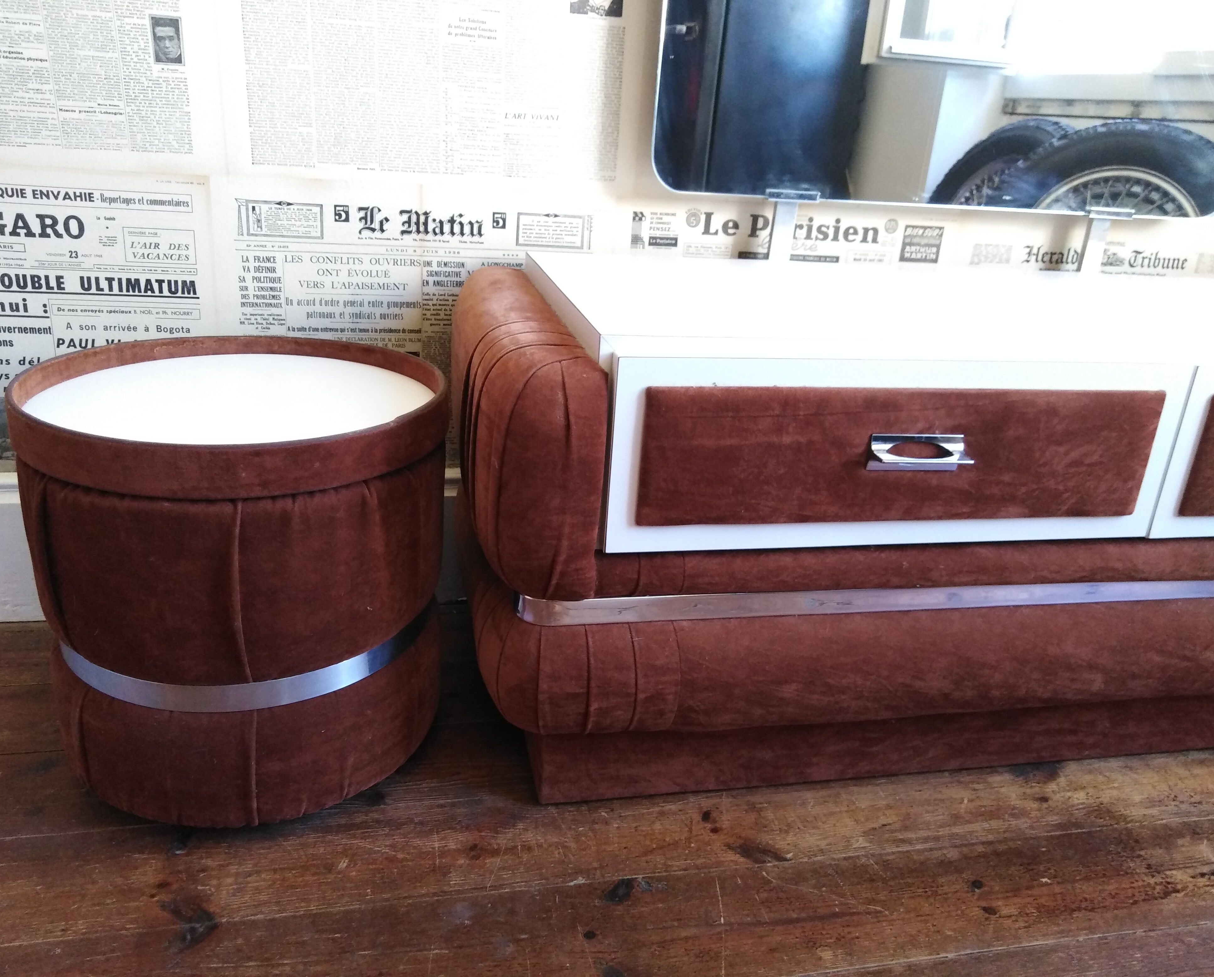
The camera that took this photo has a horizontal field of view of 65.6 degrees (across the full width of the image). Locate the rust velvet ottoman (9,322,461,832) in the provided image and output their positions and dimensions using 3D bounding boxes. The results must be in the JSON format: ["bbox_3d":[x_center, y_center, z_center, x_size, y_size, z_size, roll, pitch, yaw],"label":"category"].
[{"bbox_3d":[-0.396,0.096,1.060,0.420,0.449,0.420,0,22,-13],"label":"rust velvet ottoman"}]

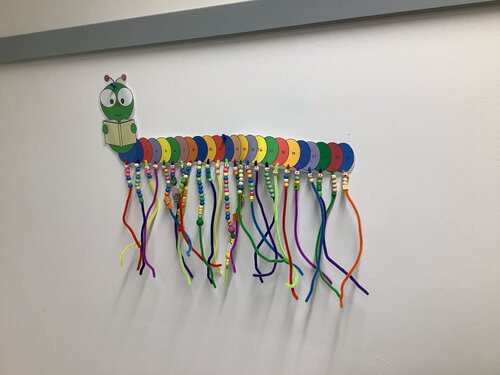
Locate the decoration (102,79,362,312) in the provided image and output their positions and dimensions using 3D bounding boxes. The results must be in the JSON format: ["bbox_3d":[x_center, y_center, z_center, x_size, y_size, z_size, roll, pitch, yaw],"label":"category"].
[{"bbox_3d":[-0.064,-0.009,0.924,0.594,0.478,0.055,1,9,21],"label":"decoration"}]

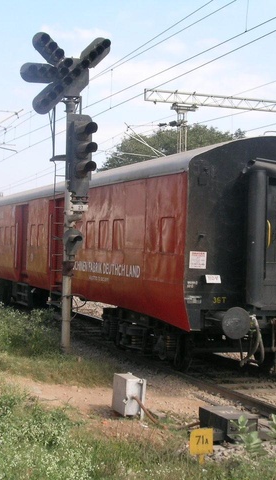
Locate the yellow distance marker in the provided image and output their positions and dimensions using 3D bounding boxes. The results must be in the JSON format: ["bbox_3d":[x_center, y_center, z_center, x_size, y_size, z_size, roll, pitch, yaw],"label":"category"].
[{"bbox_3d":[0.694,2.309,9.450,0.275,0.430,0.040,1,0,-19],"label":"yellow distance marker"}]

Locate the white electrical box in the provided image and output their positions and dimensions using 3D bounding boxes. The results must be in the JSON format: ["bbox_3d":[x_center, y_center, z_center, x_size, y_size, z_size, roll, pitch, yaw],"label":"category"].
[{"bbox_3d":[-0.128,2.227,12.100,0.290,0.540,0.570,2,0,-19],"label":"white electrical box"}]

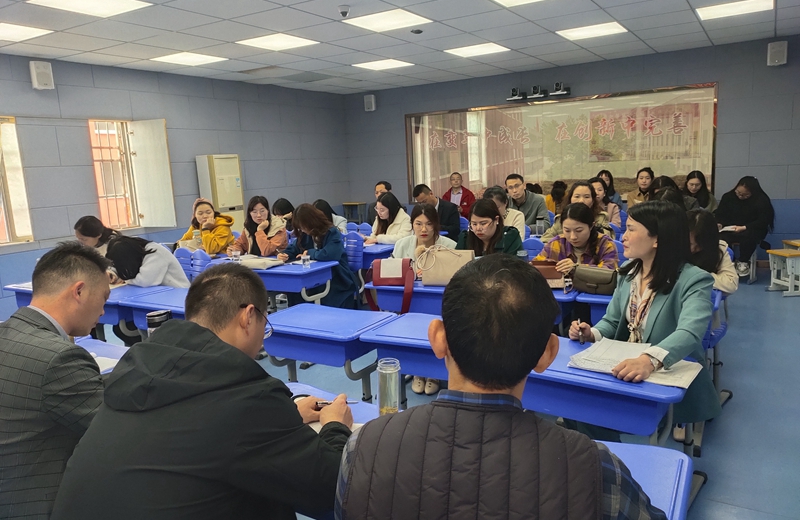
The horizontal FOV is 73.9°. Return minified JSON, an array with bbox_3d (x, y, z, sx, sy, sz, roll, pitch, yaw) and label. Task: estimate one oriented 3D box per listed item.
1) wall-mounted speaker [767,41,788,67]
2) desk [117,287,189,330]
[{"bbox_3d":[4.142,-2.269,5.840,0.210,0.280,0.180,4,13,32],"label":"wall-mounted speaker"},{"bbox_3d":[-1.366,0.614,3.415,0.600,0.760,0.430,4,13,31],"label":"desk"}]

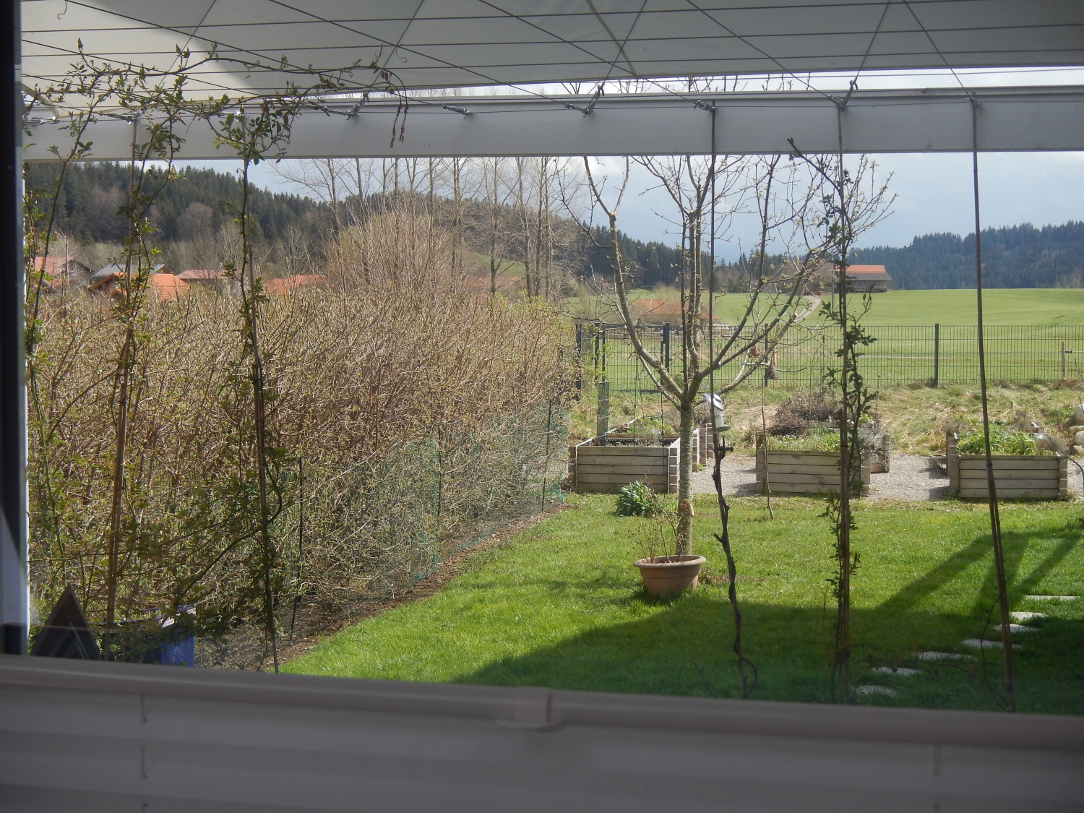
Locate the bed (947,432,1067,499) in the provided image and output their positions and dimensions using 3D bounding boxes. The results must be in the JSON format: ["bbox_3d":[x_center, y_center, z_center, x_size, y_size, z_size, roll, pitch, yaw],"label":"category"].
[{"bbox_3d":[4.965,0.694,20.123,1.190,0.470,1.250,1,3,10],"label":"bed"}]

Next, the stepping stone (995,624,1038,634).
[{"bbox_3d":[3.020,1.431,11.965,0.270,0.050,0.240,2,4,30],"label":"stepping stone"}]

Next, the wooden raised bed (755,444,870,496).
[{"bbox_3d":[2.963,0.659,20.217,1.180,0.480,1.250,1,3,13],"label":"wooden raised bed"}]

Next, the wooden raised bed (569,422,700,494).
[{"bbox_3d":[0.947,0.647,20.523,1.170,0.500,1.250,1,3,9],"label":"wooden raised bed"}]

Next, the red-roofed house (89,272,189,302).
[{"bbox_3d":[-43.577,-11.105,205.198,8.000,7.000,9.000,2,4,33],"label":"red-roofed house"}]

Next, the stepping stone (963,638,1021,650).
[{"bbox_3d":[2.732,1.461,11.416,0.330,0.050,0.250,2,4,30],"label":"stepping stone"}]

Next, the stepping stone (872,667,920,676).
[{"bbox_3d":[1.993,1.507,10.567,0.270,0.050,0.220,2,4,25],"label":"stepping stone"}]

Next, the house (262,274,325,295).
[{"bbox_3d":[-30.674,-13.173,235.184,10.500,6.500,9.000,0,3,-7],"label":"house"}]

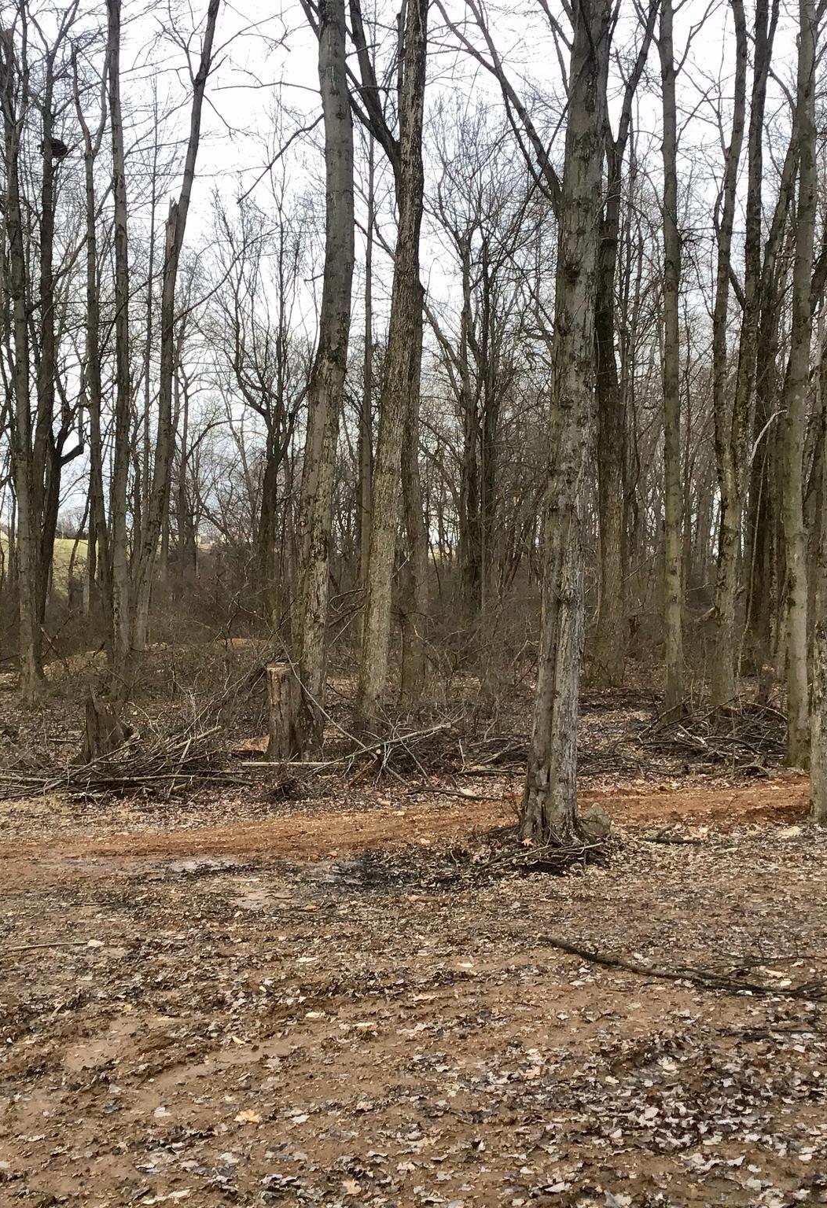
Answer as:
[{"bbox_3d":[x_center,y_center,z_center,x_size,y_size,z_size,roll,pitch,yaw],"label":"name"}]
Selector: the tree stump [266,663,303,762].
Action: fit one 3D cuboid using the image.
[{"bbox_3d":[-1.109,0.936,12.400,0.325,0.865,0.325,0,2,0],"label":"tree stump"}]

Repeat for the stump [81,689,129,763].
[{"bbox_3d":[-2.645,1.055,12.400,0.411,0.649,0.411,0,2,0],"label":"stump"}]

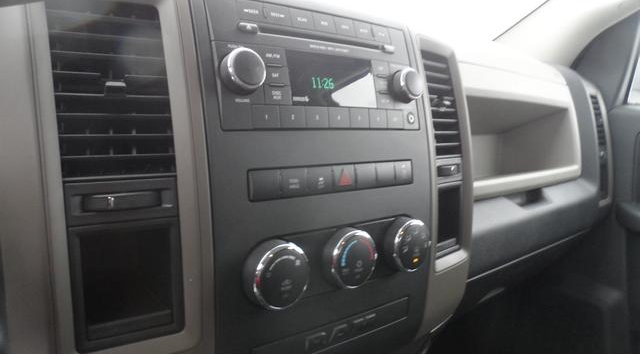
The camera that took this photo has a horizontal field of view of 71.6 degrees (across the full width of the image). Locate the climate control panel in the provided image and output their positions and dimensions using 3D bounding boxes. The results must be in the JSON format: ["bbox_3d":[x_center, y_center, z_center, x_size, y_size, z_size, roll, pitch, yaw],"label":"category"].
[{"bbox_3d":[0.022,0.064,0.354,0.183,0.051,0.025,-5,4,-36],"label":"climate control panel"}]

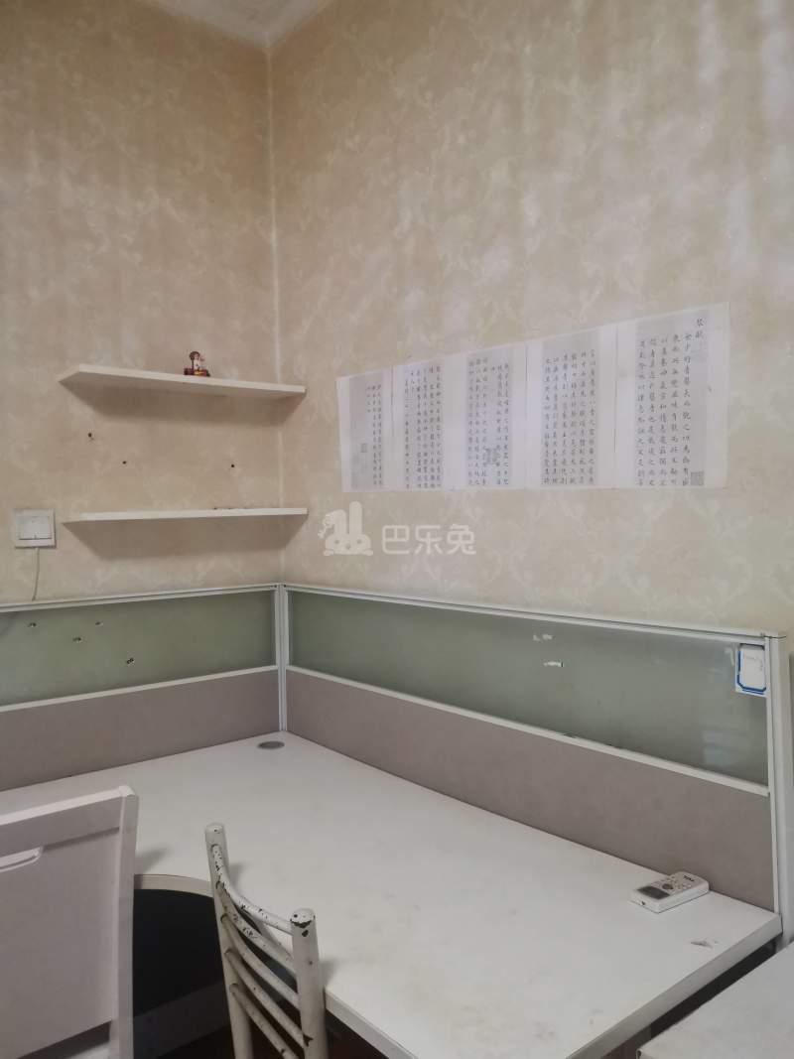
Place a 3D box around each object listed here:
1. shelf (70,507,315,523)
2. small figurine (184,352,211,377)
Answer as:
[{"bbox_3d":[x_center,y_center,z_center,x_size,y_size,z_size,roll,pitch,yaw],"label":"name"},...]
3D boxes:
[{"bbox_3d":[-0.521,-0.038,2.106,0.606,0.017,0.139,-2,2,-39],"label":"shelf"},{"bbox_3d":[-0.506,-0.411,2.092,0.058,0.066,0.050,-2,2,-31],"label":"small figurine"}]

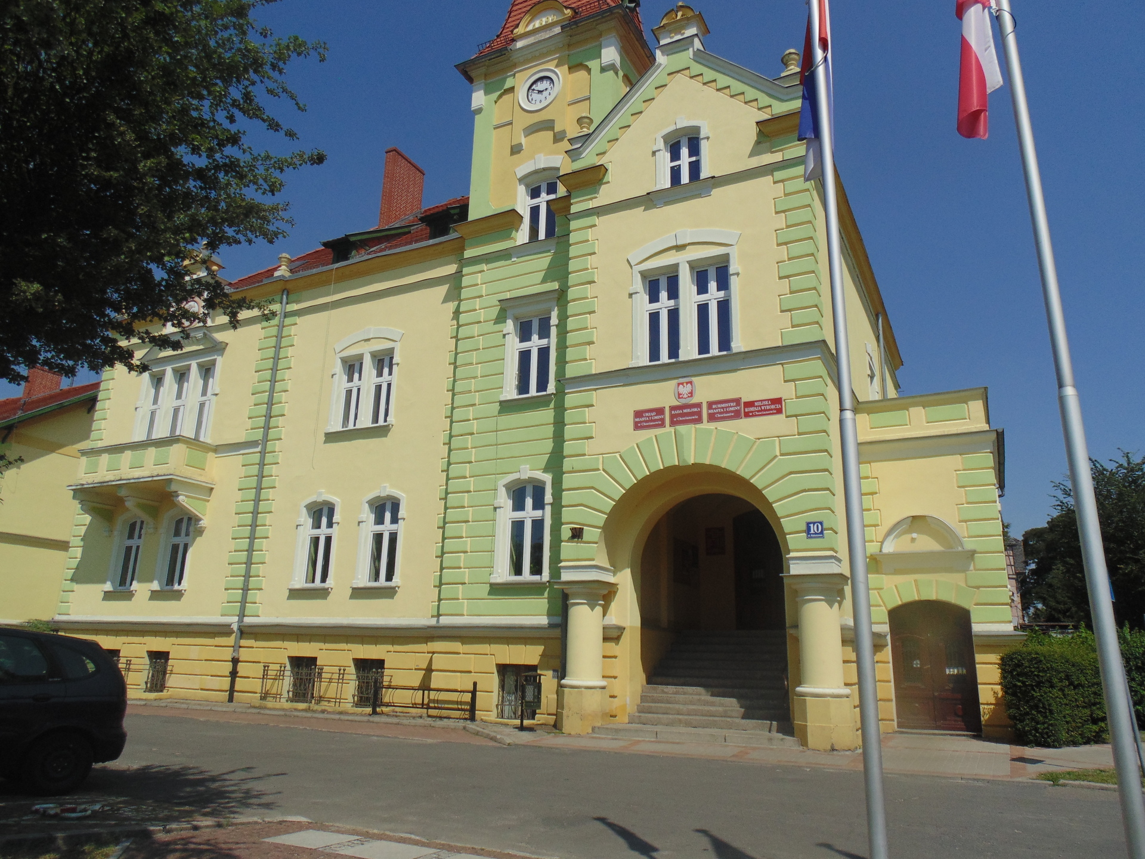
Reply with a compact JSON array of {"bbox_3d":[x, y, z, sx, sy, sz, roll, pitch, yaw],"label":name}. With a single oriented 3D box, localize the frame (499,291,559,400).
[{"bbox_3d":[-1.079,-1.944,18.689,1.656,2.561,0.350,-7,-18,26],"label":"frame"}]

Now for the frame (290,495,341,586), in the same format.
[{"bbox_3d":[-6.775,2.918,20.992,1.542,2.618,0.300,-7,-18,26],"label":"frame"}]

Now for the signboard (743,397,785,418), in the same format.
[{"bbox_3d":[3.715,-0.417,15.465,0.756,0.334,0.030,-7,-18,27],"label":"signboard"}]

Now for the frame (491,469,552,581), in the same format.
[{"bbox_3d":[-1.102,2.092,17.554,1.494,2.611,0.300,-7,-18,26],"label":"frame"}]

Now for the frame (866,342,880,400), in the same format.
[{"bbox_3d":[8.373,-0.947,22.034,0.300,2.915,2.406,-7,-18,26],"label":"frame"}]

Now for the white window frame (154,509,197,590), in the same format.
[{"bbox_3d":[-12.096,3.600,24.297,1.594,2.615,0.250,-7,-18,27],"label":"white window frame"}]

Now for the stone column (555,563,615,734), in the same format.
[{"bbox_3d":[0.239,4.228,15.538,0.920,3.155,0.920,-7,-18,26],"label":"stone column"}]

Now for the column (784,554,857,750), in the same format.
[{"bbox_3d":[4.235,3.759,13.549,0.920,3.170,0.920,-7,-18,26],"label":"column"}]

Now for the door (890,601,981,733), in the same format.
[{"bbox_3d":[7.527,4.926,16.581,1.613,2.646,0.400,-7,-18,26],"label":"door"}]

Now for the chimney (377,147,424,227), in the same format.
[{"bbox_3d":[-6.221,-8.303,28.877,0.440,3.140,1.770,-7,-18,26],"label":"chimney"}]

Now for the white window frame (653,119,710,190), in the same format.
[{"bbox_3d":[2.481,-6.233,17.937,1.357,1.726,0.250,-7,-18,27],"label":"white window frame"}]

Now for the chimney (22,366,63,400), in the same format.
[{"bbox_3d":[-28.677,-2.258,43.019,0.640,1.850,1.470,-7,-18,27],"label":"chimney"}]

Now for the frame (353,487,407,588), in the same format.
[{"bbox_3d":[-5.009,2.807,20.918,1.596,2.660,0.250,-7,-18,27],"label":"frame"}]

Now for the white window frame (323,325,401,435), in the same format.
[{"bbox_3d":[-5.672,-1.383,21.678,2.441,2.943,0.320,-7,-18,26],"label":"white window frame"}]

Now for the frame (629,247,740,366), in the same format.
[{"bbox_3d":[2.387,-2.556,16.905,2.478,2.375,0.250,-7,-18,27],"label":"frame"}]

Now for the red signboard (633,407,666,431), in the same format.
[{"bbox_3d":[1.611,-0.216,16.540,0.705,0.439,0.030,-7,-18,27],"label":"red signboard"}]

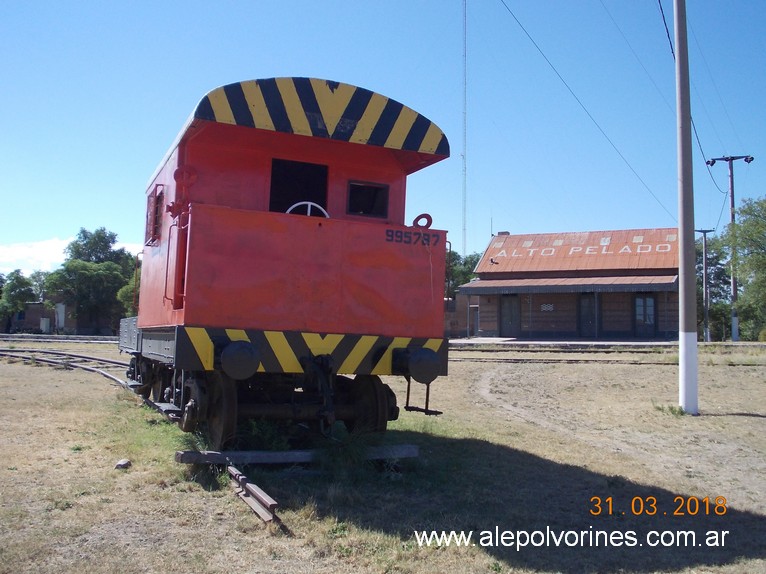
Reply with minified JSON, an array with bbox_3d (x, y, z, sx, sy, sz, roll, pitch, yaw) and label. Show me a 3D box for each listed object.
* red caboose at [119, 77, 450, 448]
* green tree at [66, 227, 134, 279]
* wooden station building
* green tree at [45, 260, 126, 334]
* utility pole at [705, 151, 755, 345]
[{"bbox_3d":[-1.994,-0.048,12.389,3.010,4.033,8.650,4,-4,-21],"label":"red caboose"},{"bbox_3d":[-27.613,-0.557,82.157,7.600,10.771,7.400,1,-3,-19],"label":"green tree"},{"bbox_3d":[13.196,-0.294,55.716,13.099,7.446,10.900,-1,-3,24],"label":"wooden station building"},{"bbox_3d":[-24.856,0.950,70.055,6.900,6.339,6.600,1,-3,-20],"label":"green tree"},{"bbox_3d":[18.010,-1.994,43.177,2.350,9.618,0.400,-1,-3,25],"label":"utility pole"}]

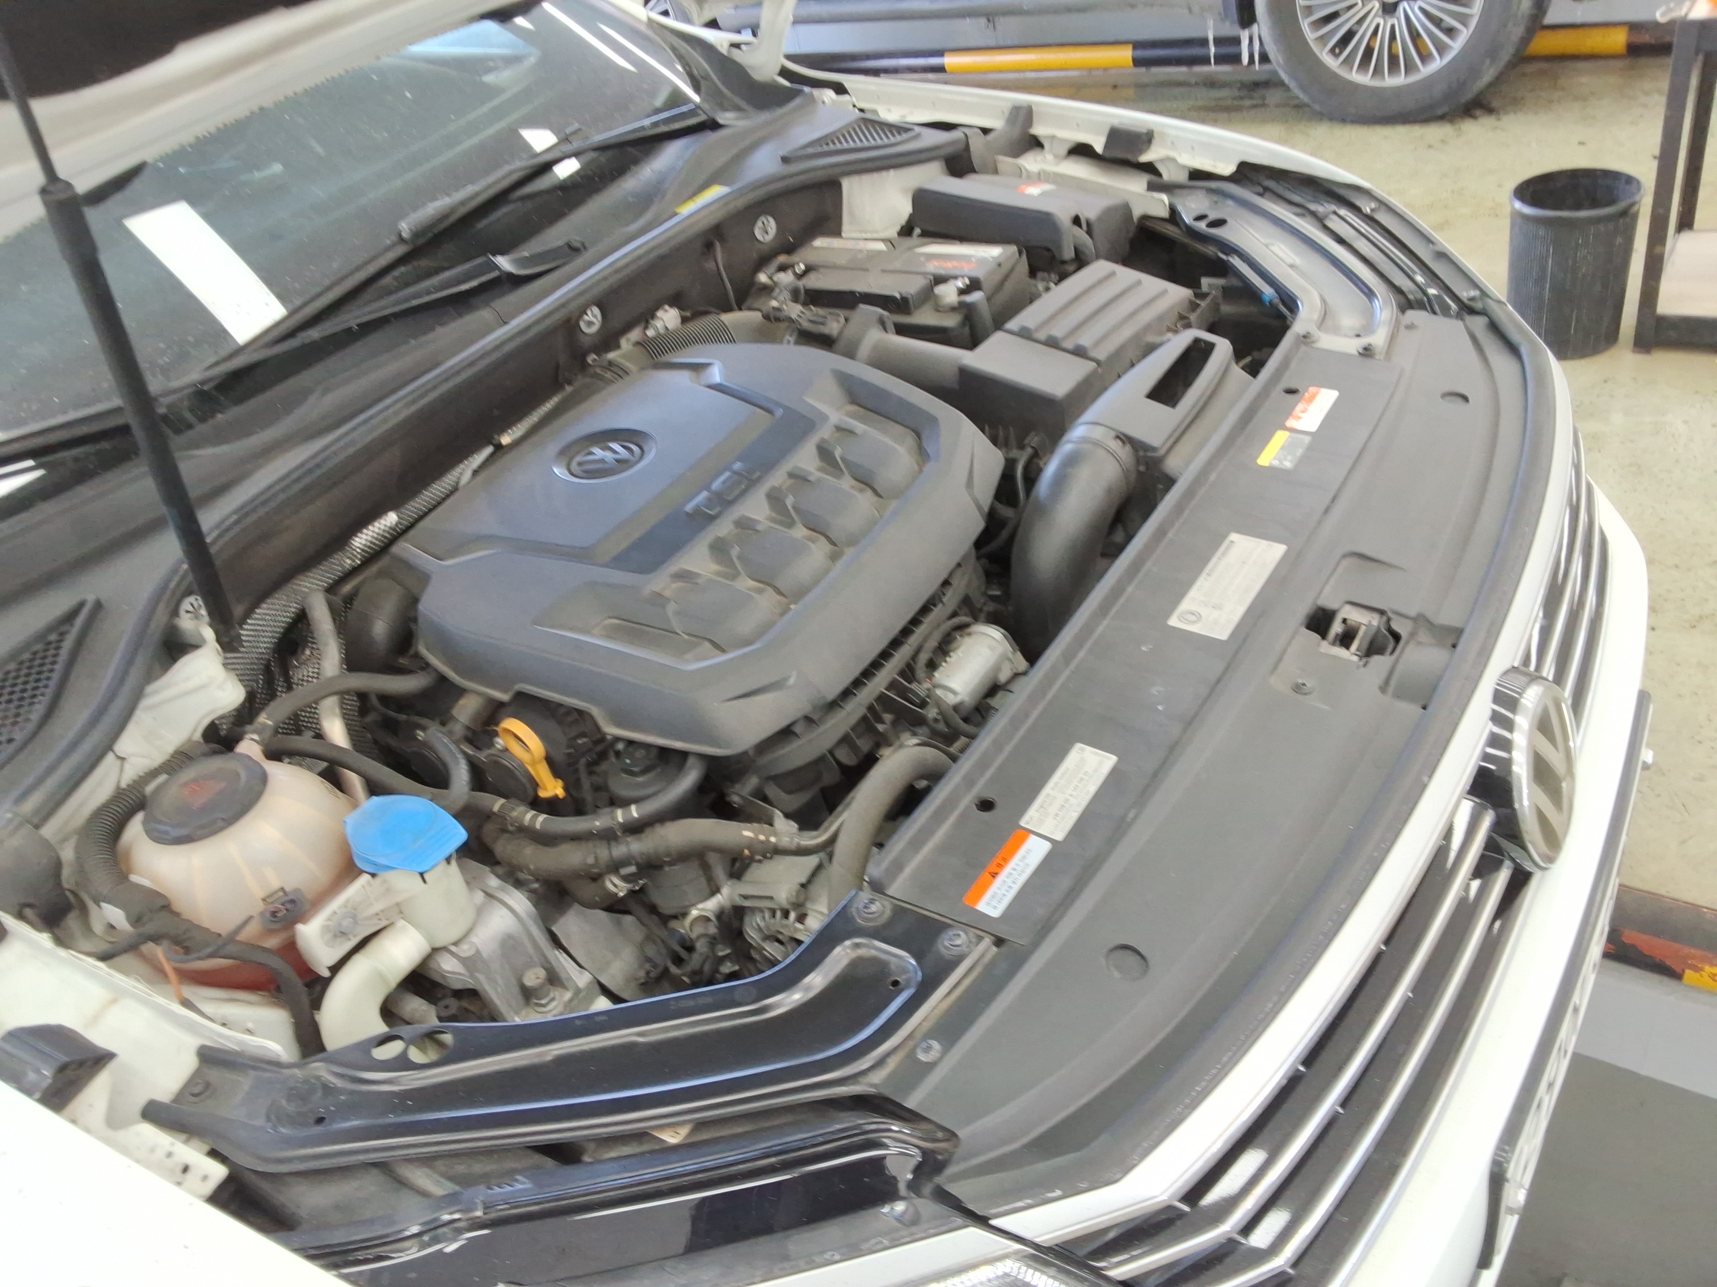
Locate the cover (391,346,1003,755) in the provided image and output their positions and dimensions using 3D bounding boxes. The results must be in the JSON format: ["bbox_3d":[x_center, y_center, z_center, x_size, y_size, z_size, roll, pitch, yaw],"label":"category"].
[{"bbox_3d":[-0.137,-0.136,1.356,0.495,0.115,0.525,13,44,33],"label":"cover"}]

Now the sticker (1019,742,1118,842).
[{"bbox_3d":[0.136,0.094,0.891,0.031,0.002,0.080,20,48,28],"label":"sticker"}]

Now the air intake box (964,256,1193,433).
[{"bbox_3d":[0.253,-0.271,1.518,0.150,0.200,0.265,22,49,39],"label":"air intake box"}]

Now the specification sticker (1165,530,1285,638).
[{"bbox_3d":[0.284,-0.046,1.063,0.045,0.003,0.125,22,48,25],"label":"specification sticker"}]

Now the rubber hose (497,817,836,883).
[{"bbox_3d":[-0.177,0.171,1.158,0.312,0.050,0.060,0,38,19],"label":"rubber hose"}]

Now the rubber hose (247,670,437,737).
[{"bbox_3d":[-0.423,0.046,1.137,0.034,0.044,0.183,12,21,32],"label":"rubber hose"}]

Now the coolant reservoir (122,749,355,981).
[{"bbox_3d":[-0.441,0.165,0.990,0.165,0.169,0.165,13,44,33],"label":"coolant reservoir"}]

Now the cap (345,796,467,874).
[{"bbox_3d":[-0.295,0.127,0.906,0.078,0.025,0.056,22,48,25],"label":"cap"}]

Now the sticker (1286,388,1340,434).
[{"bbox_3d":[0.390,-0.202,1.191,0.026,0.002,0.066,18,47,27],"label":"sticker"}]

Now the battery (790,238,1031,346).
[{"bbox_3d":[0.047,-0.378,1.714,0.280,0.190,0.175,13,44,33],"label":"battery"}]

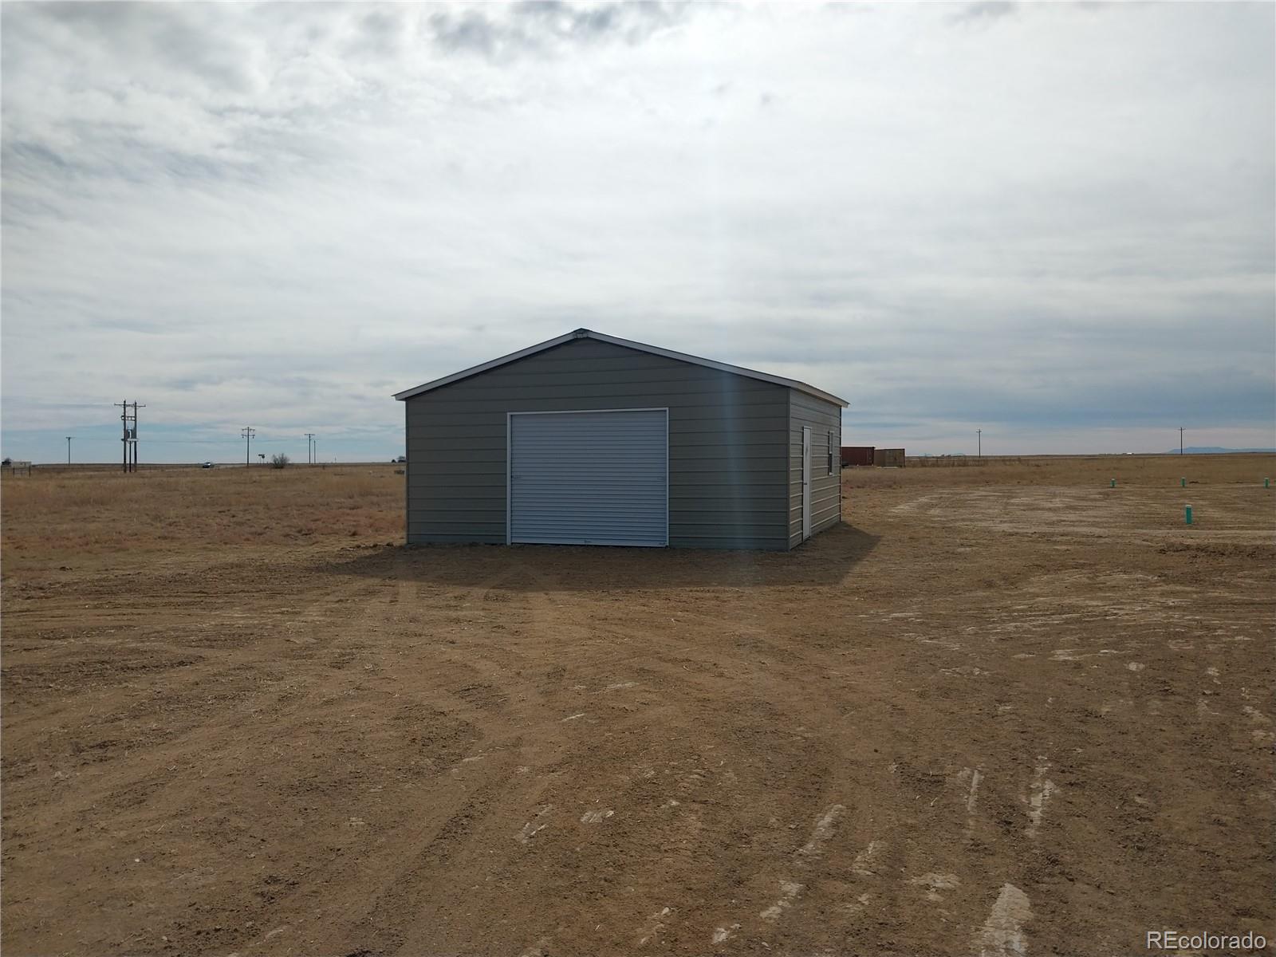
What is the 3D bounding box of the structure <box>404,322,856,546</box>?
[{"bbox_3d":[0.203,-0.806,20.629,7.802,3.894,7.509,0,1,19],"label":"structure"}]

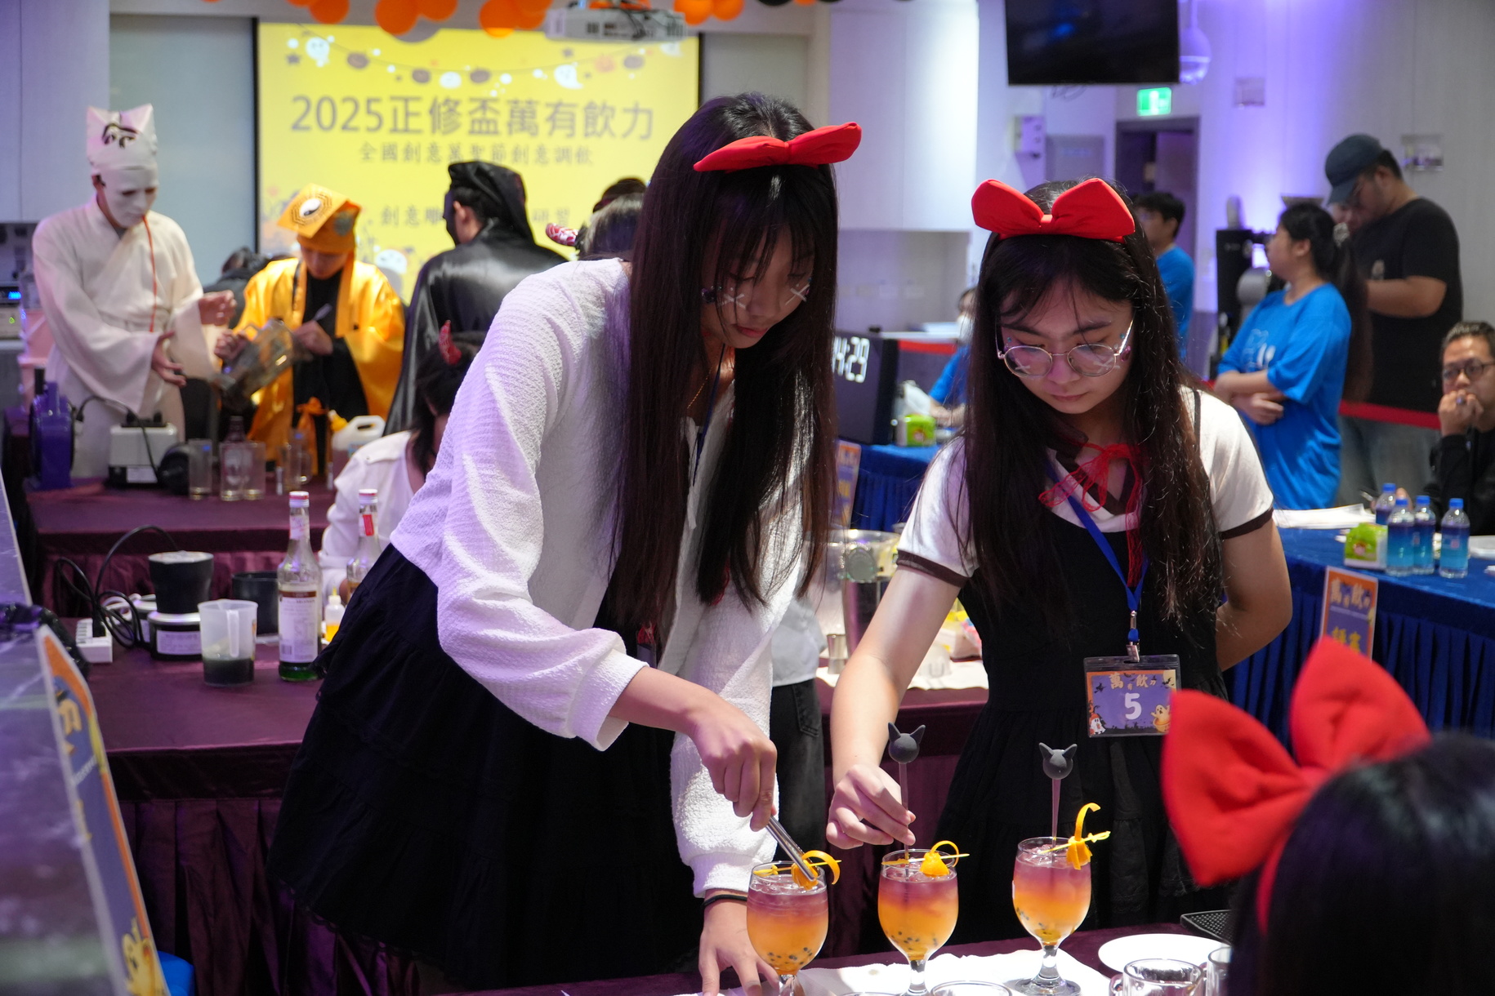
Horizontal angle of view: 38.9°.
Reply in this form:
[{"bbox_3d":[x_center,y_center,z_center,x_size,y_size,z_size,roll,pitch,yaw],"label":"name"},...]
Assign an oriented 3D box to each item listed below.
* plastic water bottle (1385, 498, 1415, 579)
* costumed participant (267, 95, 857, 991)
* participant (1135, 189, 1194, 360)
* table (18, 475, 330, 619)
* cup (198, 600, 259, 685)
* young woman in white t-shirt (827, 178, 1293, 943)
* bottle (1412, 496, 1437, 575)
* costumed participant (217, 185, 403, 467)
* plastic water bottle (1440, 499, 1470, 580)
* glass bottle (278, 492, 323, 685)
[{"bbox_3d":[1.472,0.085,4.767,0.061,0.171,0.061,1,6,0],"label":"plastic water bottle"},{"bbox_3d":[-0.185,0.393,2.130,0.520,1.560,0.650,-4,7,-37],"label":"costumed participant"},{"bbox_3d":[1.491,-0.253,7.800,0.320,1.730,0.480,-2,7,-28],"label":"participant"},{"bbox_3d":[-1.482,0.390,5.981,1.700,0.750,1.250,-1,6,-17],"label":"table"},{"bbox_3d":[-0.819,0.230,3.341,0.091,0.126,0.118,-1,6,-19],"label":"cup"},{"bbox_3d":[0.325,0.425,2.220,0.490,1.490,0.480,1,6,3],"label":"young woman in white t-shirt"},{"bbox_3d":[1.545,0.081,4.815,0.061,0.171,0.061,1,6,0],"label":"bottle"},{"bbox_3d":[-1.439,-0.174,6.950,0.650,1.670,0.550,1,6,0],"label":"costumed participant"},{"bbox_3d":[1.592,0.088,4.748,0.061,0.172,0.061,1,6,0],"label":"plastic water bottle"},{"bbox_3d":[-0.716,0.139,3.385,0.071,0.300,0.071,-1,6,-11],"label":"glass bottle"}]

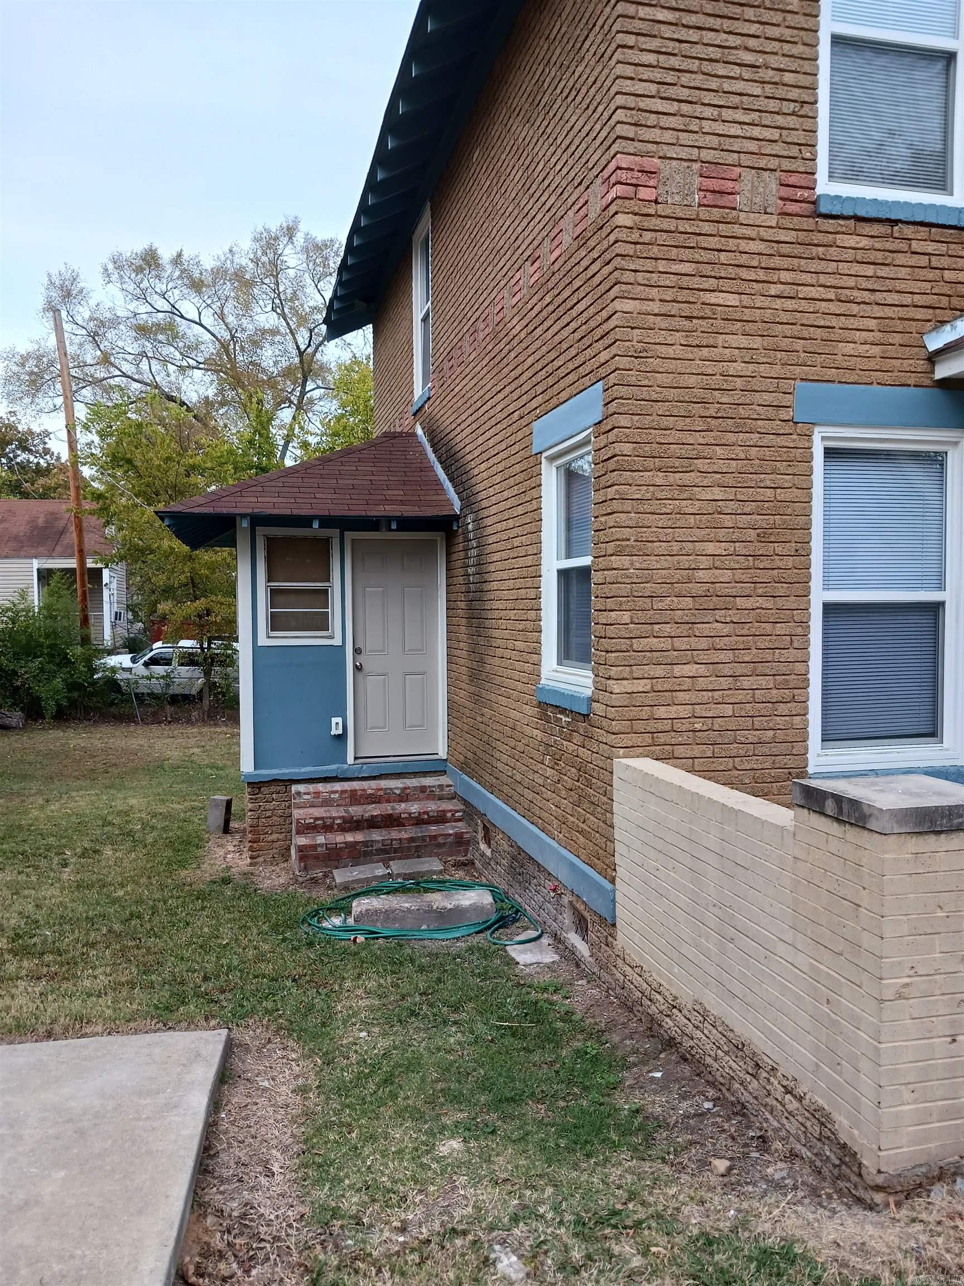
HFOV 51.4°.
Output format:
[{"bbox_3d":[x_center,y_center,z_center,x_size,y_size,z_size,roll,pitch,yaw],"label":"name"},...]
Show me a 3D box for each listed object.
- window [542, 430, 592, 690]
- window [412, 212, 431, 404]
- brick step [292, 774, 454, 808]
[{"bbox_3d":[0.544,-0.446,5.874,0.108,1.392,0.921,-1,2,-14],"label":"window"},{"bbox_3d":[-0.556,-3.384,10.181,0.098,1.710,0.960,-1,2,-14],"label":"window"},{"bbox_3d":[-0.961,1.313,8.807,1.378,0.135,0.410,-1,2,-13],"label":"brick step"}]

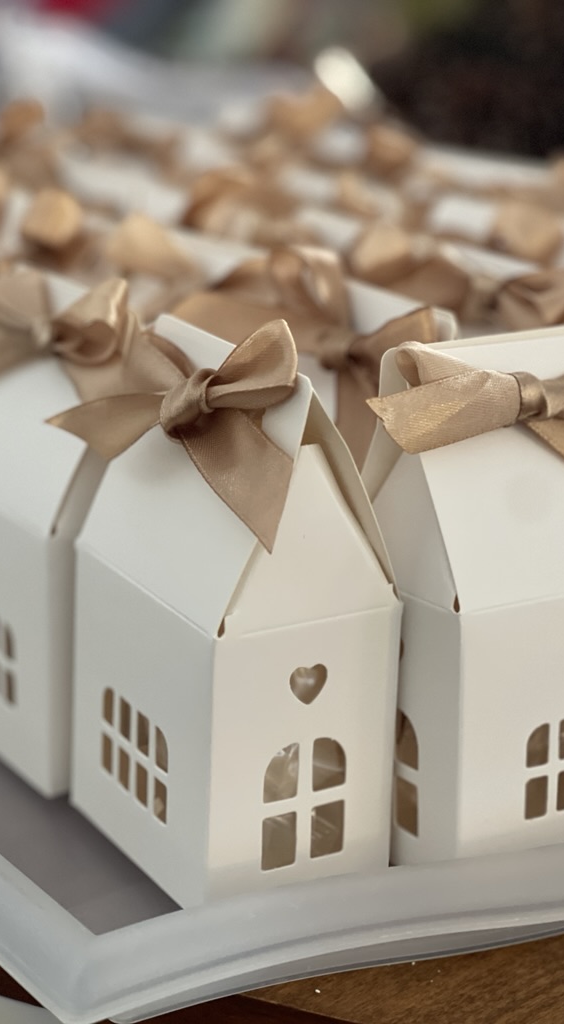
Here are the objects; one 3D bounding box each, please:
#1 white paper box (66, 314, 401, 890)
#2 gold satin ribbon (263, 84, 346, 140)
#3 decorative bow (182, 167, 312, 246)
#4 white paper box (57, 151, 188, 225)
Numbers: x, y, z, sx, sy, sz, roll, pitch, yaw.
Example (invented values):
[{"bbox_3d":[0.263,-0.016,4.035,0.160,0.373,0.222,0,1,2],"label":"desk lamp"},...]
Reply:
[{"bbox_3d":[-0.018,0.031,0.660,0.072,0.185,0.105,-8,19,-30],"label":"white paper box"},{"bbox_3d":[0.017,-0.301,1.432,0.035,0.041,0.072,-8,19,-30],"label":"gold satin ribbon"},{"bbox_3d":[-0.018,-0.156,0.968,0.037,0.041,0.082,-8,19,-30],"label":"decorative bow"},{"bbox_3d":[-0.091,-0.107,1.108,0.072,0.185,0.105,-8,19,-30],"label":"white paper box"}]

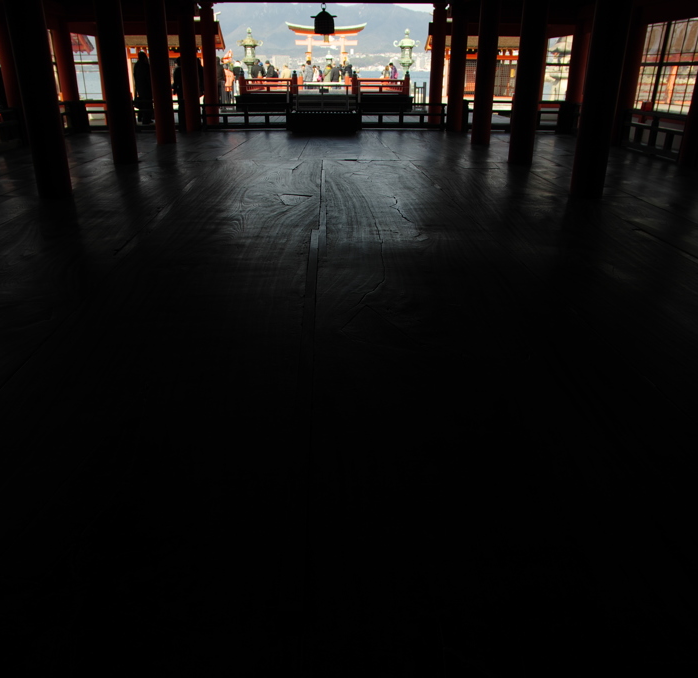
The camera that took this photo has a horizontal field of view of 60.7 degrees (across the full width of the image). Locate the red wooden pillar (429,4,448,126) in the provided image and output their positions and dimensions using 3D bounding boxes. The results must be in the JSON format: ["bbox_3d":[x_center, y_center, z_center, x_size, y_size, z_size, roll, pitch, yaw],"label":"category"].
[{"bbox_3d":[2.428,-7.409,16.192,0.370,2.970,0.370,0,24,-2],"label":"red wooden pillar"}]

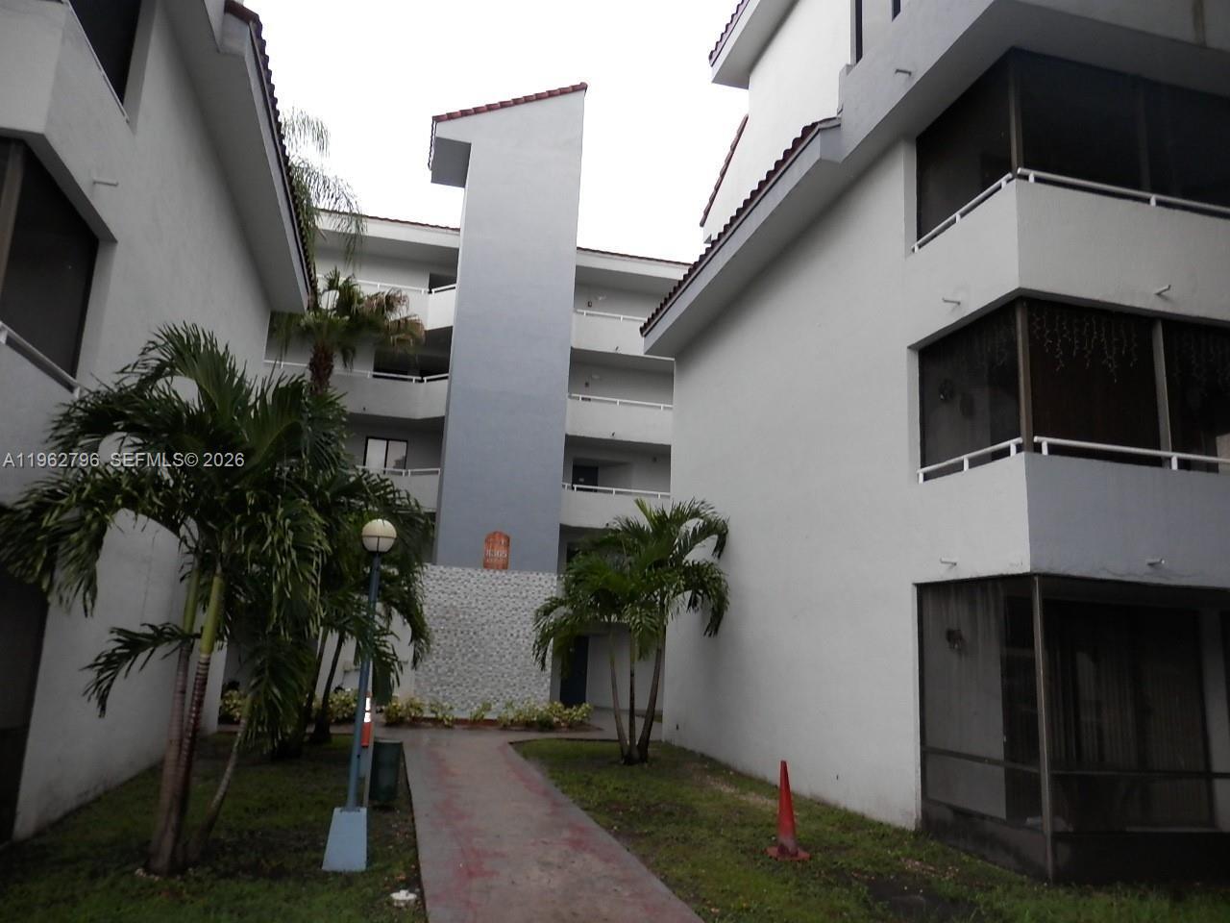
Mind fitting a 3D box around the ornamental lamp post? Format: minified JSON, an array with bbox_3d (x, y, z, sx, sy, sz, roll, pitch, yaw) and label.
[{"bbox_3d":[-1.835,1.653,6.592,0.310,2.504,0.310,3,-12,-2],"label":"ornamental lamp post"}]

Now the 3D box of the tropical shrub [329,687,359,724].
[{"bbox_3d":[-5.197,4.680,17.066,0.579,0.680,0.650,5,-12,-14],"label":"tropical shrub"}]

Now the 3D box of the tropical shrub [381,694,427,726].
[{"bbox_3d":[-4.166,4.907,17.546,0.893,0.589,0.750,5,-12,-14],"label":"tropical shrub"}]

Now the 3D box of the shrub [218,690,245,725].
[{"bbox_3d":[-7.020,4.518,16.284,0.518,0.615,0.600,5,-12,-14],"label":"shrub"}]

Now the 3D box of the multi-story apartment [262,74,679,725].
[{"bbox_3d":[-3.502,-1.586,24.961,11.500,16.380,7.000,5,-12,-14],"label":"multi-story apartment"}]

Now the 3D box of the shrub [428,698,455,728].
[{"bbox_3d":[-3.478,5.011,17.715,0.526,0.558,0.550,5,-12,-14],"label":"shrub"}]

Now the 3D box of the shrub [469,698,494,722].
[{"bbox_3d":[-2.758,5.131,18.276,0.543,0.499,0.500,5,-12,-14],"label":"shrub"}]

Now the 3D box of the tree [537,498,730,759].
[{"bbox_3d":[0.248,2.490,13.418,2.750,3.902,2.700,5,-12,-14],"label":"tree"}]

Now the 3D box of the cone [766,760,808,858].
[{"bbox_3d":[1.412,2.847,7.308,0.360,0.720,0.360,0,-12,11],"label":"cone"}]

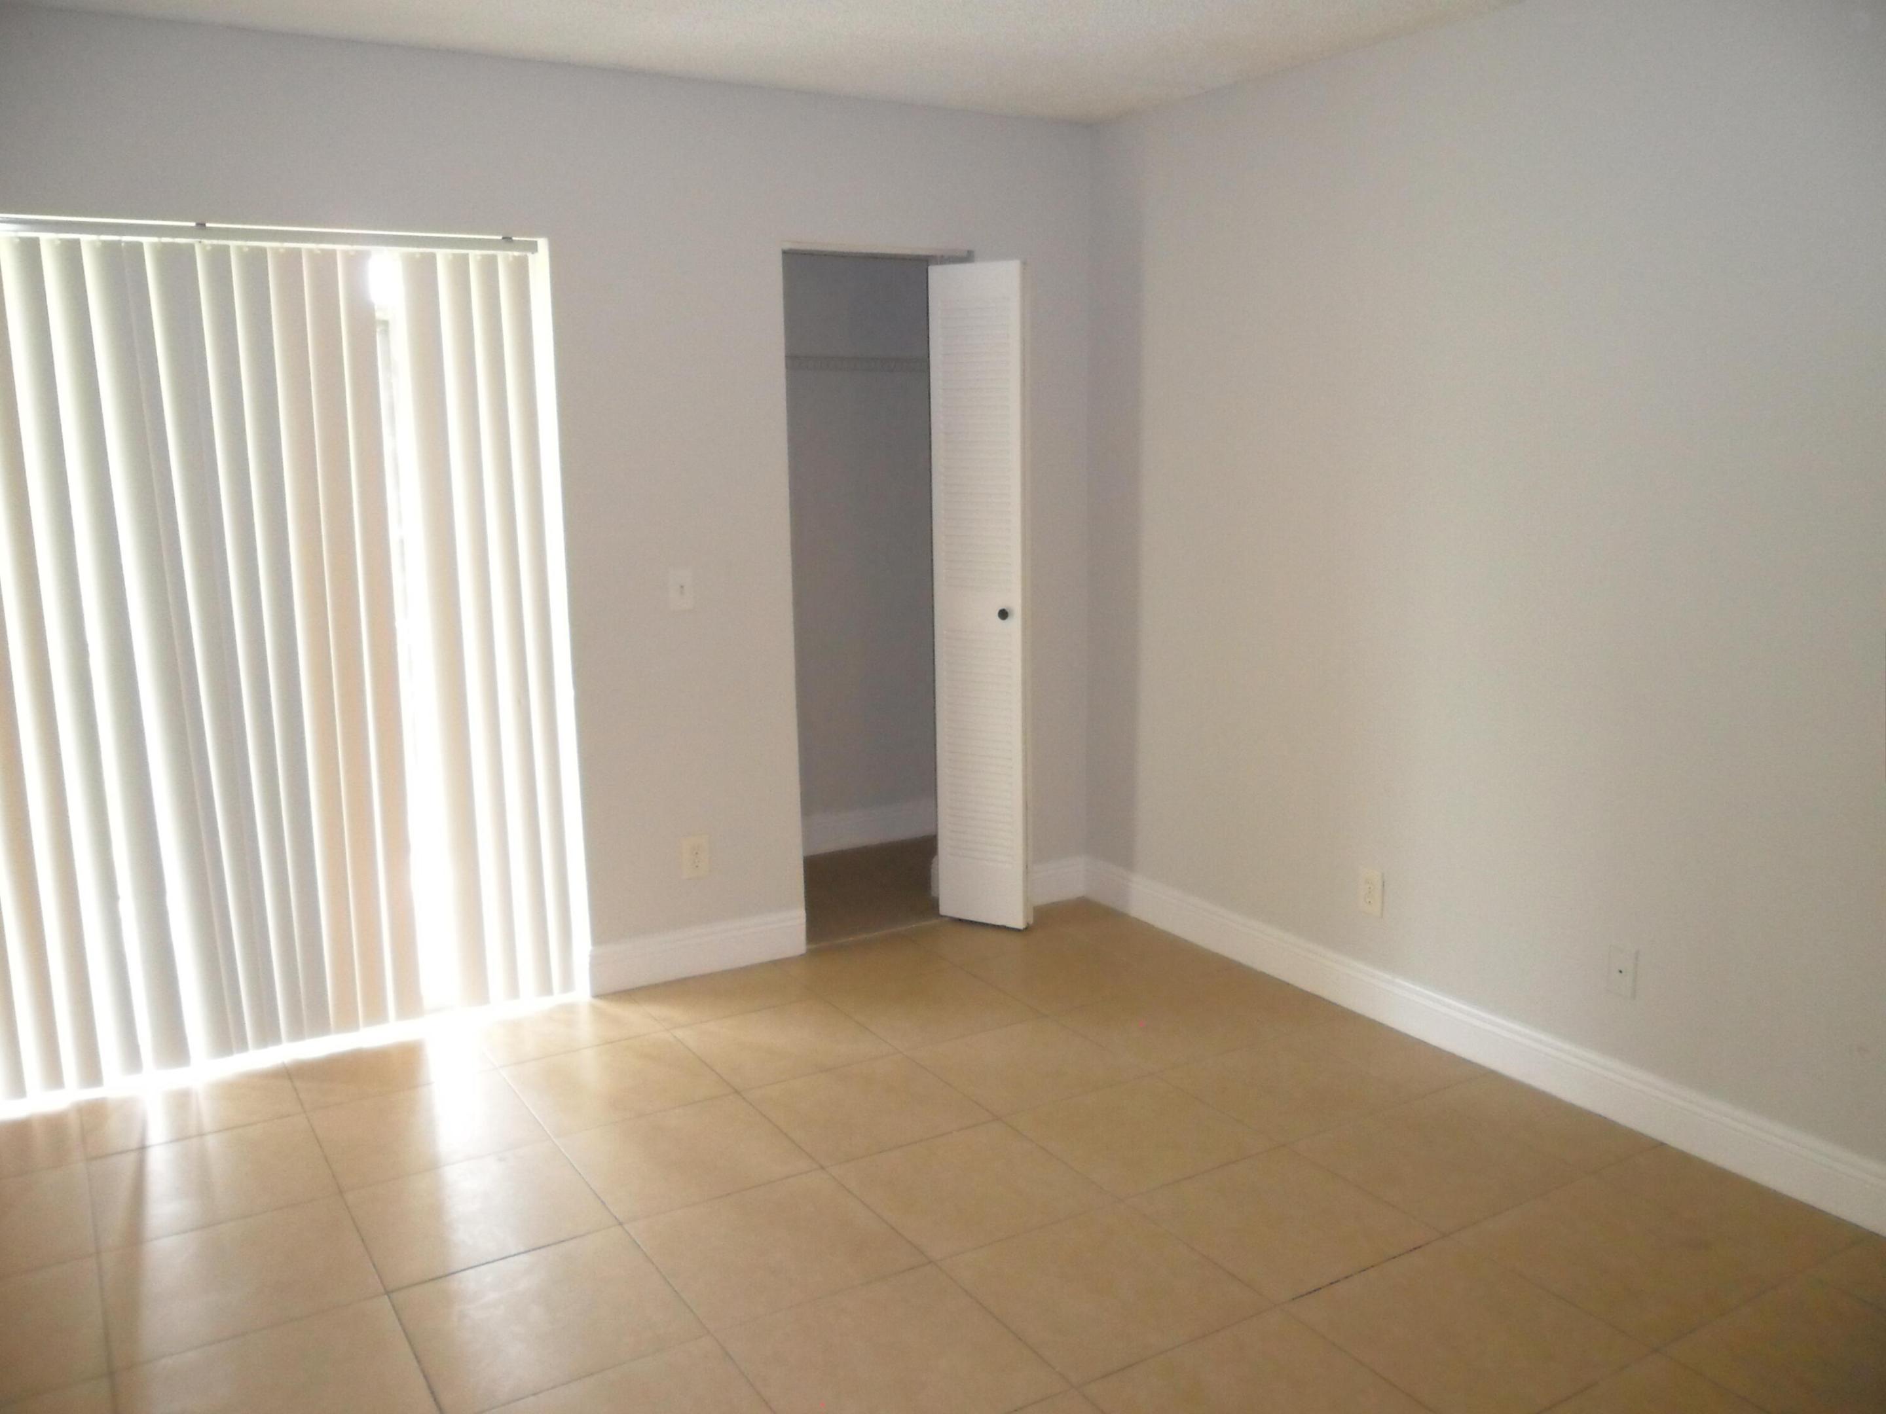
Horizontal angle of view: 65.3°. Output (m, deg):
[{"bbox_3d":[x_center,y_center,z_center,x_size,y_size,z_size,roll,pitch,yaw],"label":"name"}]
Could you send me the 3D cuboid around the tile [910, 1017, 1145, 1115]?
[{"bbox_3d":[0.198,0.871,3.580,0.431,0.010,0.431,-6,11,-31],"label":"tile"}]

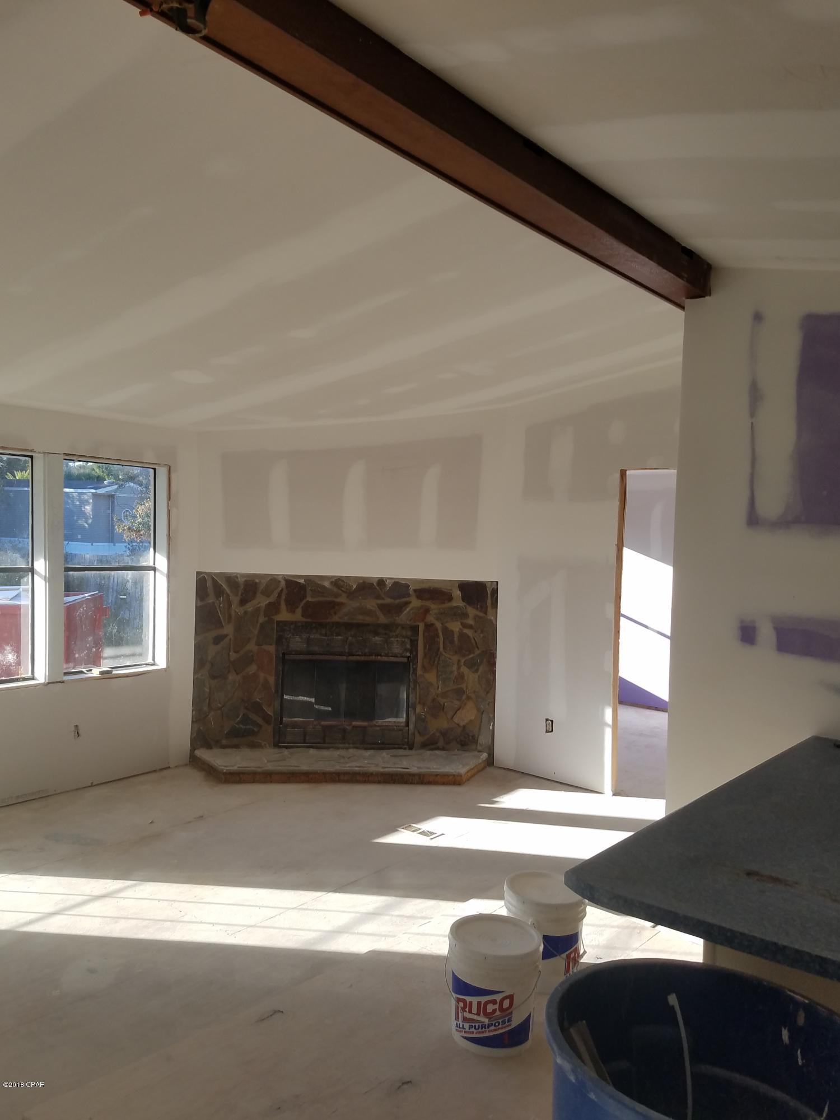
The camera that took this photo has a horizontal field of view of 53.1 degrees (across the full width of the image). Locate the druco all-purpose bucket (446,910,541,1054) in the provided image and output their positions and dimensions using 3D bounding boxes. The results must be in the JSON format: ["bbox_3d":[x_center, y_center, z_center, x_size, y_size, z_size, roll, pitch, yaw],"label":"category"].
[{"bbox_3d":[0.240,1.381,2.740,0.307,0.335,0.307,2,1,0],"label":"druco all-purpose bucket"}]

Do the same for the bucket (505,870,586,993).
[{"bbox_3d":[0.461,1.375,3.118,0.307,0.335,0.307,2,1,0],"label":"bucket"}]

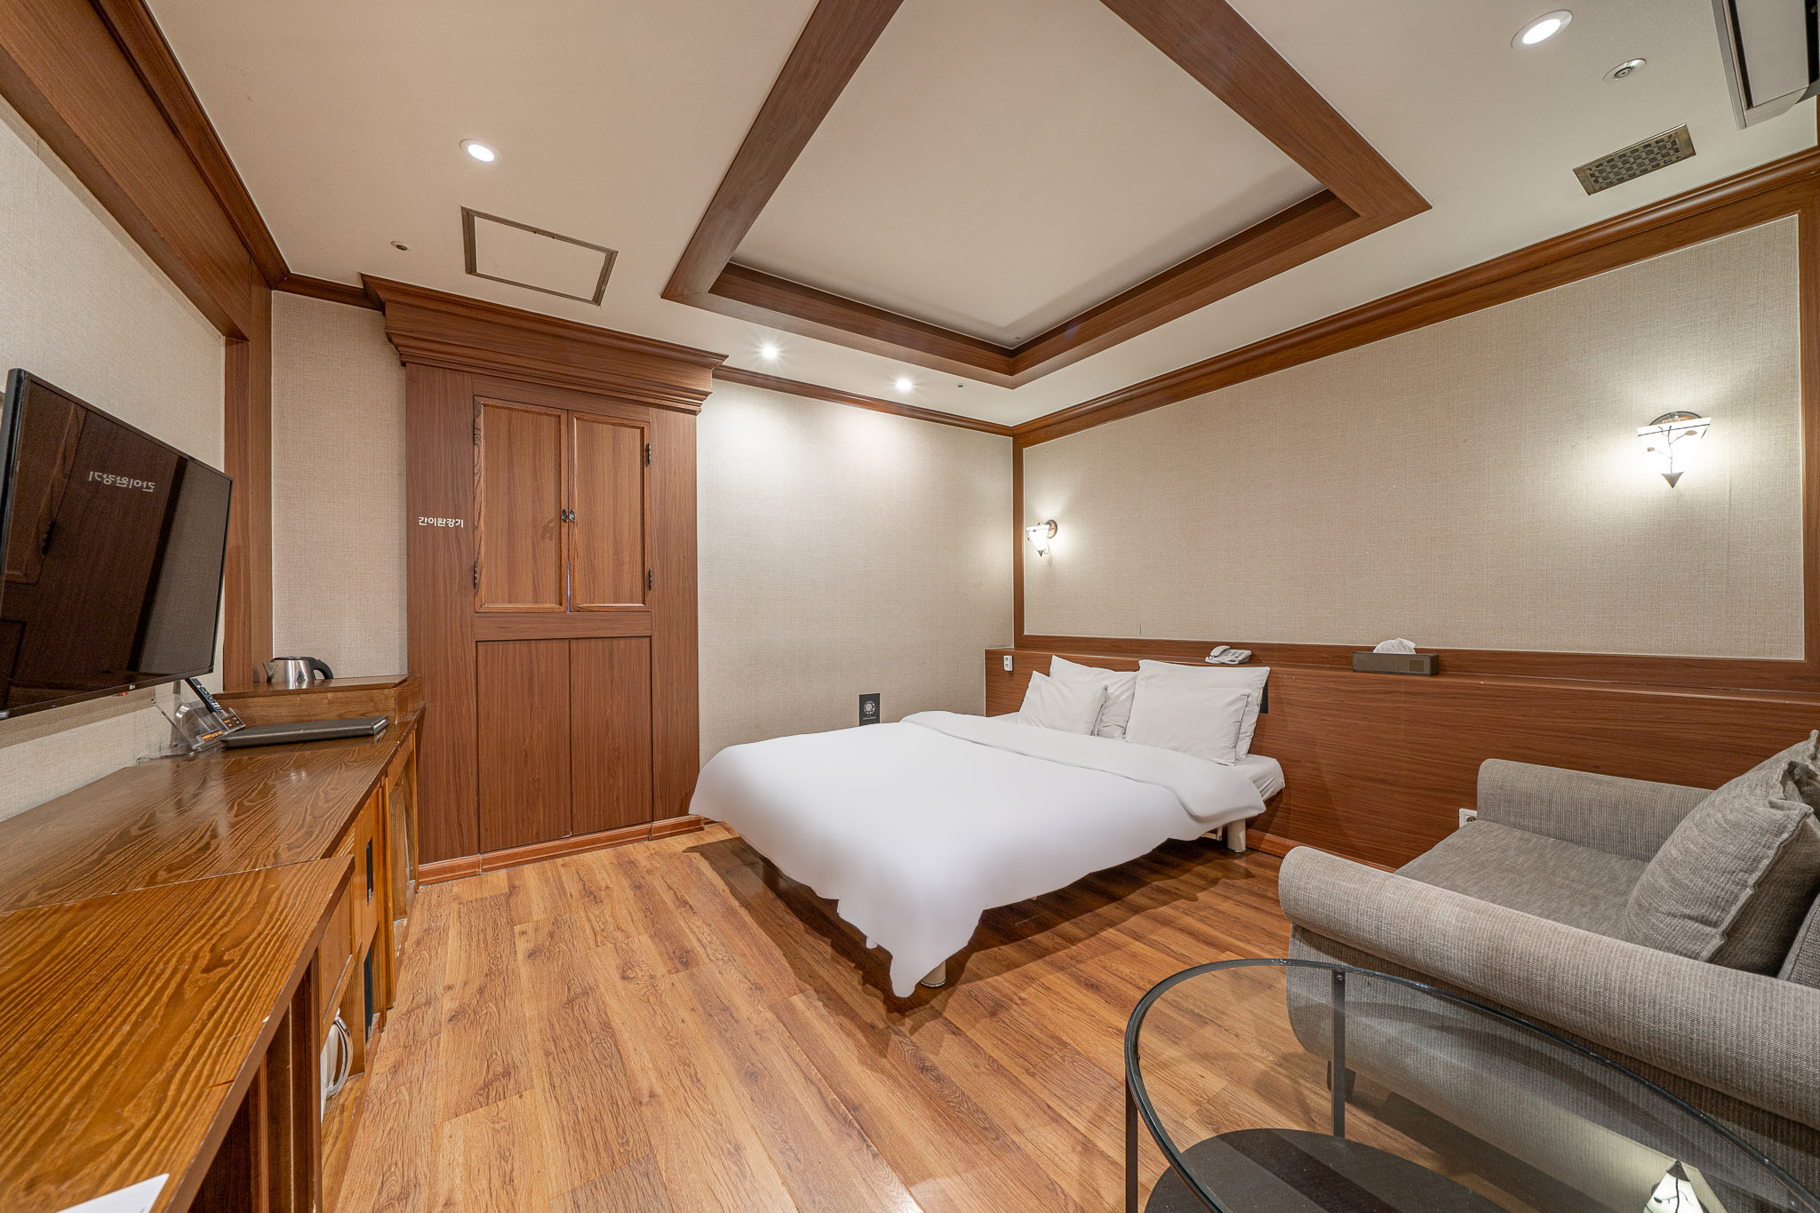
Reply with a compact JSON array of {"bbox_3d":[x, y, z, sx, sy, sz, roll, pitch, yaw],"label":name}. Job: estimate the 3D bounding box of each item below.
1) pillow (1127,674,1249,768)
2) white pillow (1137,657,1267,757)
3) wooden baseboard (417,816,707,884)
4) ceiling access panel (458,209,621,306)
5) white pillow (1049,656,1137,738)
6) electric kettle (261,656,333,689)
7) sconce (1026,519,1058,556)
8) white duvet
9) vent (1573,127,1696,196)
[{"bbox_3d":[1.268,0.531,2.816,0.130,0.330,0.550,16,-10,-34],"label":"pillow"},{"bbox_3d":[1.350,0.475,2.899,0.130,0.420,0.630,16,-10,-34],"label":"white pillow"},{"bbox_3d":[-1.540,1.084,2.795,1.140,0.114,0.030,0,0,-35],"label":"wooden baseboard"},{"bbox_3d":[-1.367,-1.268,2.244,0.456,0.025,0.462,0,0,-35],"label":"ceiling access panel"},{"bbox_3d":[1.025,0.500,3.373,0.130,0.410,0.620,16,-10,-34],"label":"white pillow"},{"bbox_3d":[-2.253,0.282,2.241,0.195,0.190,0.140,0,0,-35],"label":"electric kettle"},{"bbox_3d":[0.894,-0.464,4.085,0.200,0.255,0.150,0,0,-35],"label":"sconce"},{"bbox_3d":[0.188,0.832,2.698,1.740,0.400,1.880,0,0,-35],"label":"white duvet"},{"bbox_3d":[2.135,-1.308,1.789,0.218,0.020,0.207,0,0,-35],"label":"vent"}]

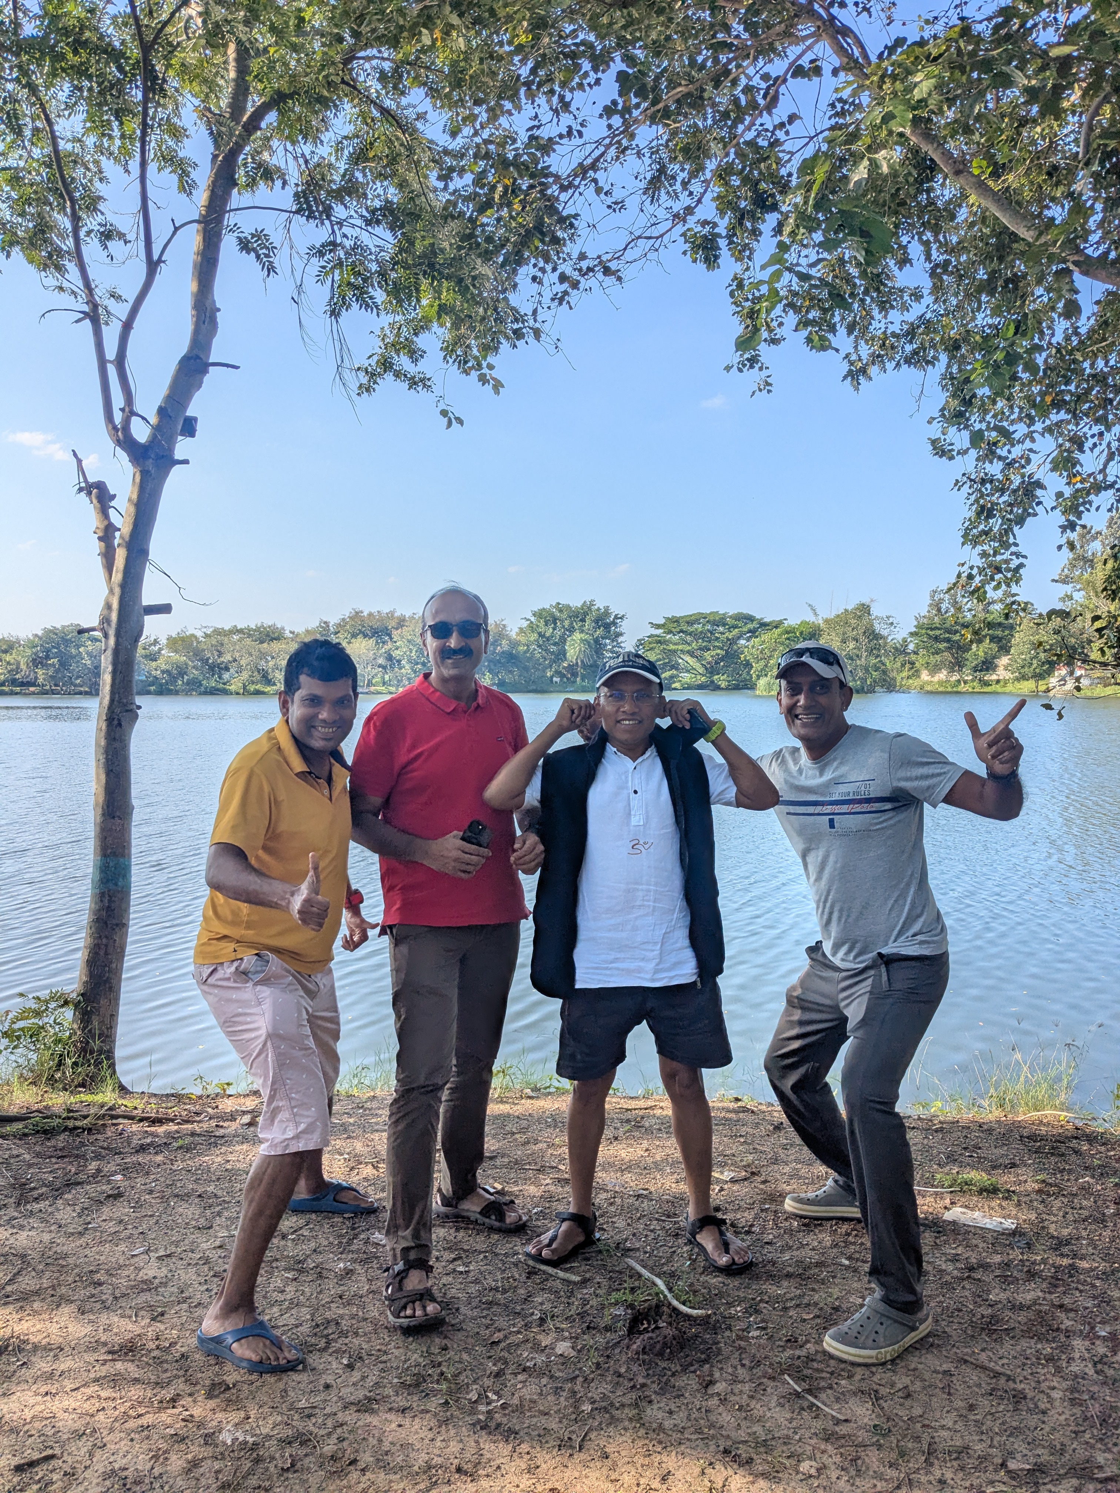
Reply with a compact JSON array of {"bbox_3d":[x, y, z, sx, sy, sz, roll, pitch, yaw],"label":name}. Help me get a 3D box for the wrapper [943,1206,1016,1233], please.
[{"bbox_3d":[1.173,1.321,3.251,0.186,0.016,0.072,2,3,26],"label":"wrapper"}]

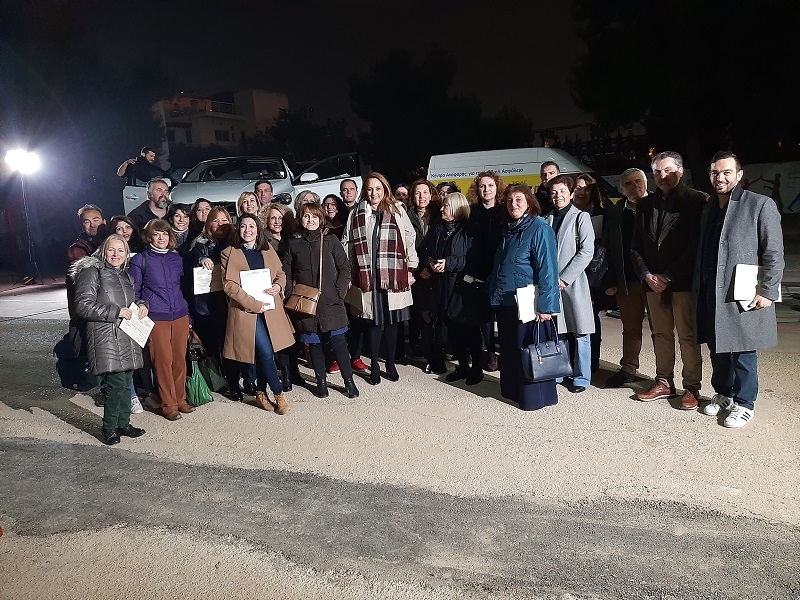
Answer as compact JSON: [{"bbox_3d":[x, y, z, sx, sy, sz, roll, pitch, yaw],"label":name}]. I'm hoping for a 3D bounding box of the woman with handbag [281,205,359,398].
[{"bbox_3d":[-0.655,0.000,5.406,0.540,1.640,0.380,-4,8,-5],"label":"woman with handbag"}]

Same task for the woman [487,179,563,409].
[{"bbox_3d":[0.960,-0.025,4.781,0.500,1.650,0.400,3,10,36],"label":"woman"}]

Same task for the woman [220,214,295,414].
[{"bbox_3d":[-1.175,0.098,5.190,0.540,1.620,0.400,-6,9,-14],"label":"woman"}]

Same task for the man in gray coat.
[{"bbox_3d":[2.228,-0.062,4.120,0.560,1.801,0.430,4,11,44],"label":"man in gray coat"}]

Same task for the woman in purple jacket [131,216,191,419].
[{"bbox_3d":[-1.946,0.156,5.070,0.520,1.623,0.380,-8,9,-27],"label":"woman in purple jacket"}]

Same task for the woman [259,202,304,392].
[{"bbox_3d":[-1.026,-0.009,5.450,0.500,1.651,0.380,-7,9,-25],"label":"woman"}]

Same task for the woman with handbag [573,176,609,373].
[{"bbox_3d":[1.596,-0.206,5.200,0.500,1.677,0.400,2,10,35],"label":"woman with handbag"}]

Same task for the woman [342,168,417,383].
[{"bbox_3d":[-0.177,-0.178,5.380,0.620,1.792,0.400,-4,8,-3],"label":"woman"}]

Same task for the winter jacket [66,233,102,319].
[{"bbox_3d":[-2.666,-0.216,5.500,0.500,0.740,0.320,-7,9,-25],"label":"winter jacket"}]

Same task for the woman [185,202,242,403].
[{"bbox_3d":[-1.576,0.030,5.360,0.520,1.651,0.480,-9,10,-35],"label":"woman"}]

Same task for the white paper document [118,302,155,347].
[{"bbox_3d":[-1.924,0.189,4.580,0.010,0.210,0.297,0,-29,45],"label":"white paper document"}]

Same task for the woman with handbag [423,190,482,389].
[{"bbox_3d":[0.446,-0.089,5.300,0.530,1.619,0.460,2,10,35],"label":"woman with handbag"}]

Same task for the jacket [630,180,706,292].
[{"bbox_3d":[1.965,-0.463,4.550,0.530,0.790,0.340,2,10,35],"label":"jacket"}]

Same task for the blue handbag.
[{"bbox_3d":[1.080,0.380,4.600,0.340,0.420,0.160,-6,9,-20],"label":"blue handbag"}]

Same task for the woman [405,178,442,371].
[{"bbox_3d":[0.220,-0.211,5.600,0.520,1.703,0.380,-3,8,8],"label":"woman"}]

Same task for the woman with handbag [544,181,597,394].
[{"bbox_3d":[1.338,-0.121,4.870,0.520,1.675,0.420,4,11,42],"label":"woman with handbag"}]

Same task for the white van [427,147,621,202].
[{"bbox_3d":[3.423,-2.016,14.110,5.300,2.600,2.000,0,9,22],"label":"white van"}]

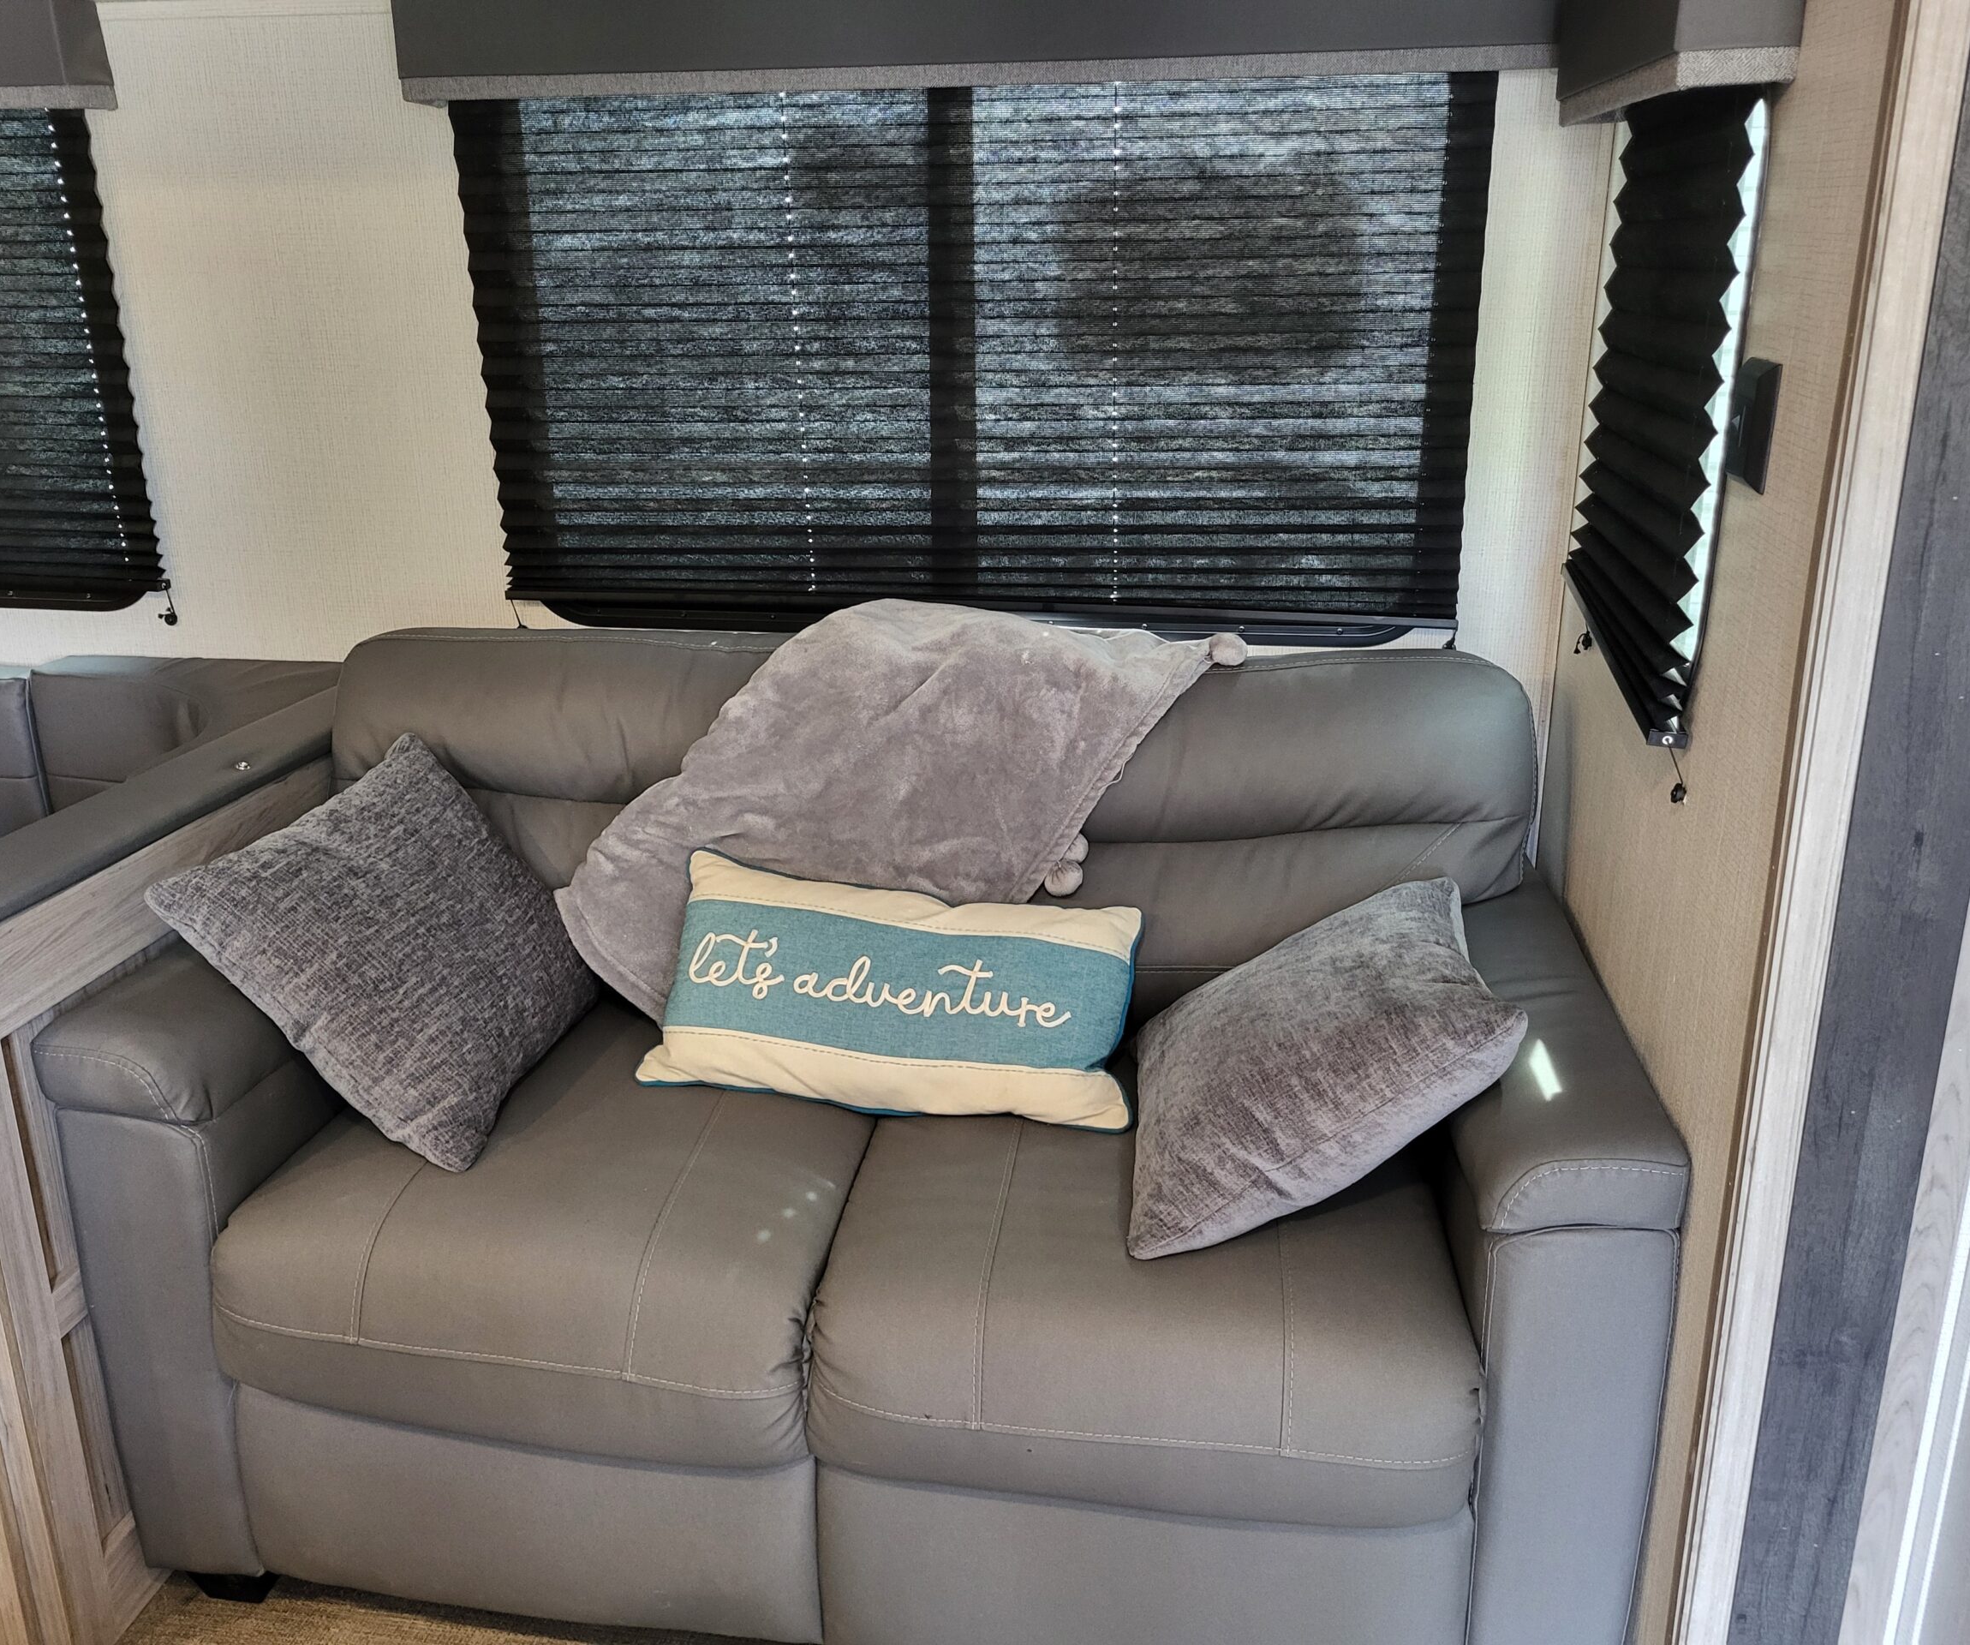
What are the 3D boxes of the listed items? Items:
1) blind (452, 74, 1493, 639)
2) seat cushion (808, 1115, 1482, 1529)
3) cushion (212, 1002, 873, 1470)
[{"bbox_3d":[-0.041,-0.566,2.082,1.275,0.666,0.069,2,18,10],"label":"blind"},{"bbox_3d":[0.175,0.430,1.709,0.598,0.206,0.575,2,18,10],"label":"seat cushion"},{"bbox_3d":[-0.411,0.405,1.809,0.594,0.206,0.575,2,18,10],"label":"cushion"}]

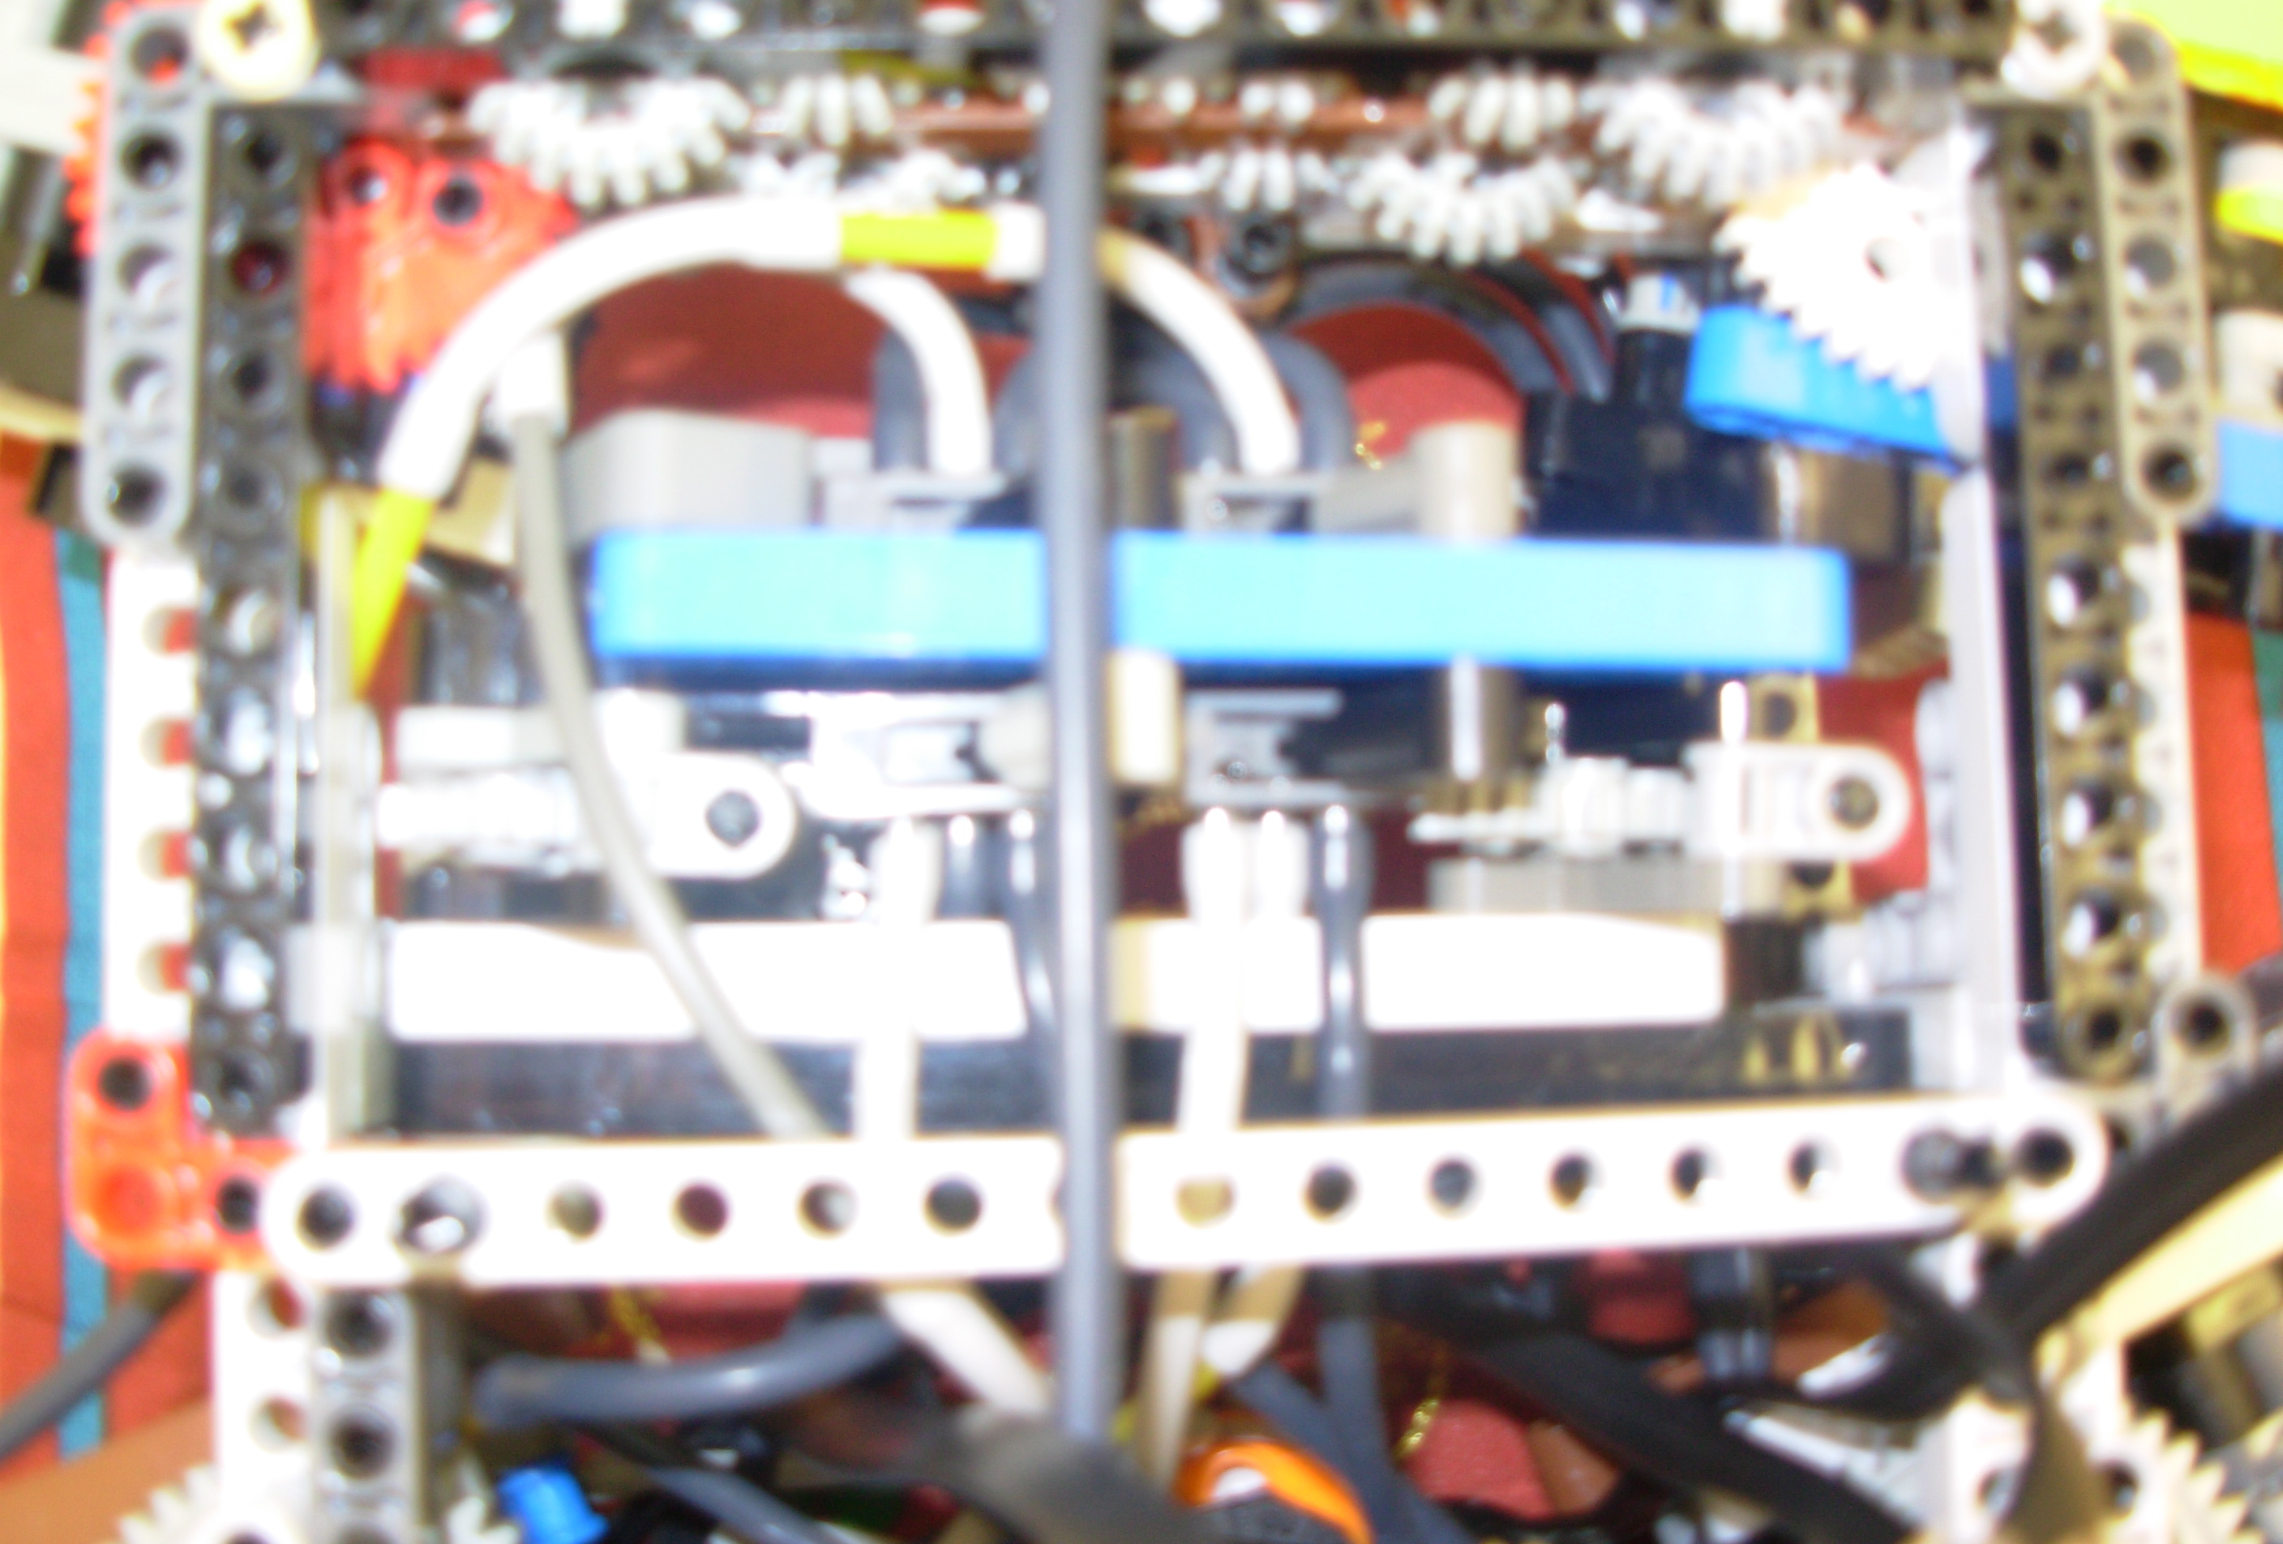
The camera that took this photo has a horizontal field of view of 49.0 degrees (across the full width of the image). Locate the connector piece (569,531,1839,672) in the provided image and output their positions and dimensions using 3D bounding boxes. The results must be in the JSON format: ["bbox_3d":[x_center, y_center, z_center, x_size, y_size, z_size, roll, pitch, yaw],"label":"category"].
[{"bbox_3d":[0.006,-0.012,0.176,0.088,0.008,0.008,0,82,-3],"label":"connector piece"}]

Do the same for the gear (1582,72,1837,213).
[{"bbox_3d":[0.042,-0.052,0.186,0.021,0.007,0.021,-1,83,-4],"label":"gear"}]

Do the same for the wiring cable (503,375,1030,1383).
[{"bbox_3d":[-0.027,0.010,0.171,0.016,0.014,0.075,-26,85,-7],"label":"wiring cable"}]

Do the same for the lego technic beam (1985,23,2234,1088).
[{"bbox_3d":[0.070,-0.017,0.184,0.015,0.008,0.080,-1,82,-4],"label":"lego technic beam"}]

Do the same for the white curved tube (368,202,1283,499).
[{"bbox_3d":[-0.021,-0.029,0.172,0.061,0.021,0.019,-1,83,-4],"label":"white curved tube"}]

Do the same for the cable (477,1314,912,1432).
[{"bbox_3d":[-0.034,0.044,0.186,0.032,0.006,0.006,-8,82,-5],"label":"cable"}]

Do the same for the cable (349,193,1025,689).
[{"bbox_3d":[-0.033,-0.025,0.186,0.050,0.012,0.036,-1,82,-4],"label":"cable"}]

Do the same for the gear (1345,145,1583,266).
[{"bbox_3d":[0.025,-0.050,0.198,0.020,0.007,0.020,-1,83,-4],"label":"gear"}]

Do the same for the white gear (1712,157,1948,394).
[{"bbox_3d":[0.055,-0.040,0.195,0.025,0.007,0.025,31,48,0],"label":"white gear"}]

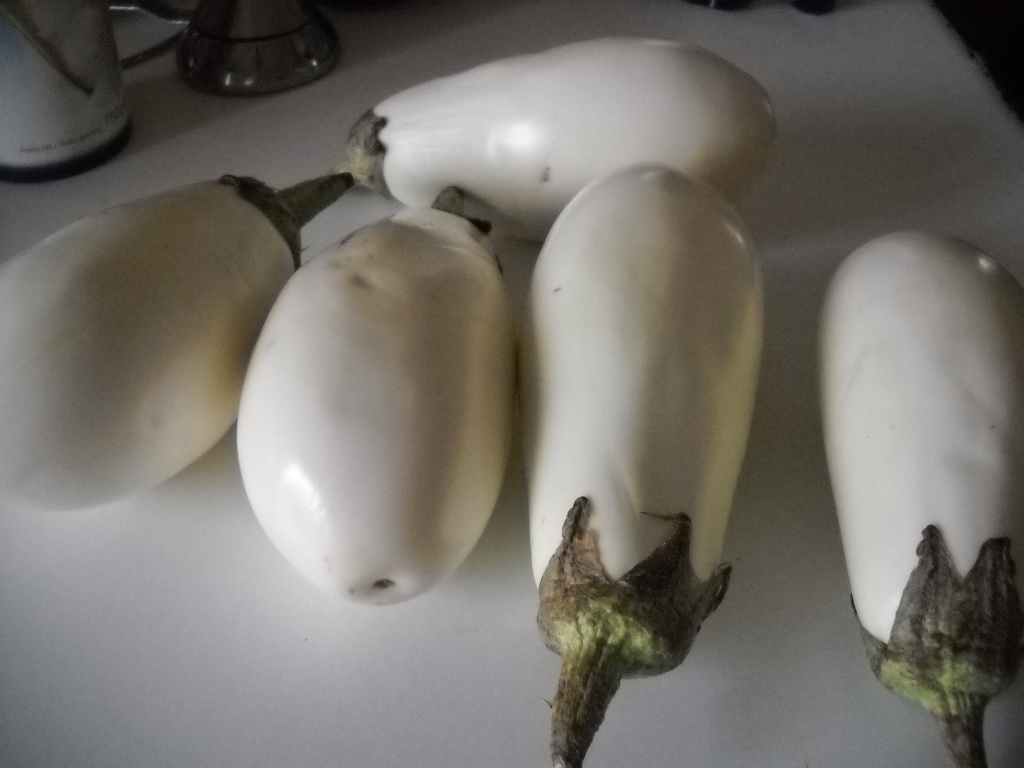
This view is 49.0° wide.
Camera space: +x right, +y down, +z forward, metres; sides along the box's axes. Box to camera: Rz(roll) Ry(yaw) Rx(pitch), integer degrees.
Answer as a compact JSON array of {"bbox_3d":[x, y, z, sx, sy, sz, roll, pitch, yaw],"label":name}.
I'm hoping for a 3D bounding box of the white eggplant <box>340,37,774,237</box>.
[{"bbox_3d":[0.019,-0.099,0.463,0.181,0.080,0.080,-4,43,-5],"label":"white eggplant"}]

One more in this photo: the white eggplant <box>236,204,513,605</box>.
[{"bbox_3d":[-0.037,-0.006,0.359,0.083,0.083,0.166,3,43,1],"label":"white eggplant"}]

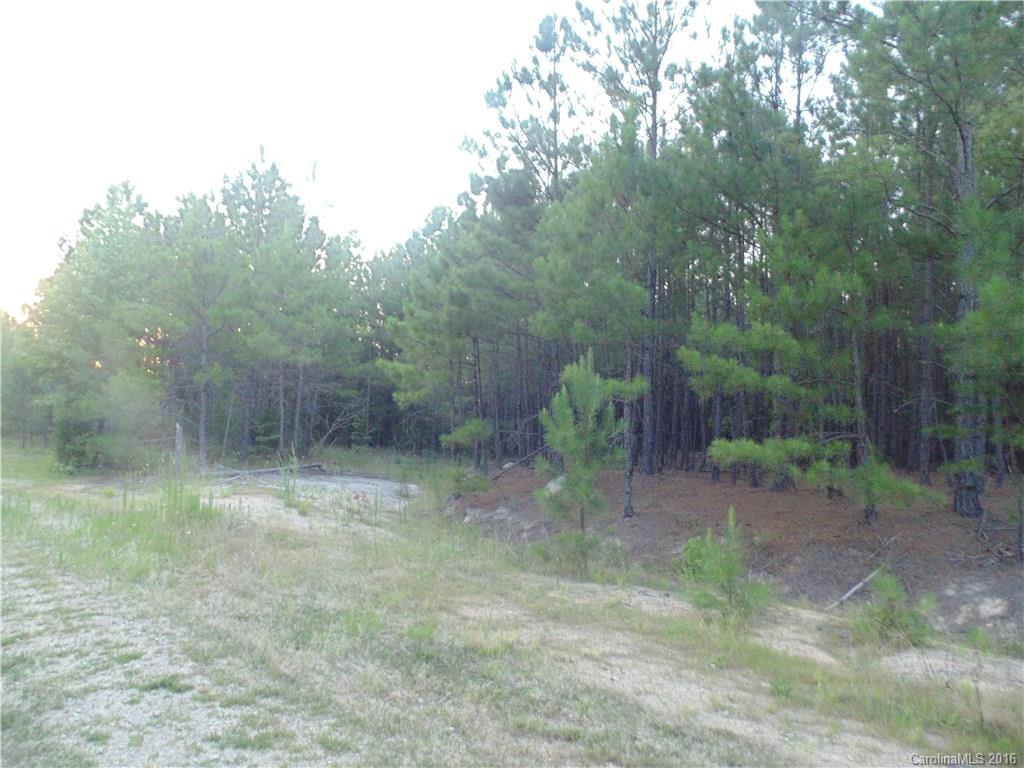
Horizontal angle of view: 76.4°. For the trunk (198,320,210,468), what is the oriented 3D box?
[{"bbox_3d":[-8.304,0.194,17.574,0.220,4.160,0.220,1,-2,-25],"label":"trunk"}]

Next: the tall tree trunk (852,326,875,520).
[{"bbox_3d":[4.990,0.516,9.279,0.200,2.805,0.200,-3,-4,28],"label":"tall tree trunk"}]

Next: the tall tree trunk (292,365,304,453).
[{"bbox_3d":[-7.062,0.790,21.578,0.220,3.084,0.220,3,-3,-18],"label":"tall tree trunk"}]

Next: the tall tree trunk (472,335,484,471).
[{"bbox_3d":[-0.815,0.413,16.064,0.200,3.435,0.200,-3,-2,-3],"label":"tall tree trunk"}]

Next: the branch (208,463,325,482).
[{"bbox_3d":[-6.036,2.176,16.000,2.950,0.330,0.450,1,-2,-17],"label":"branch"}]

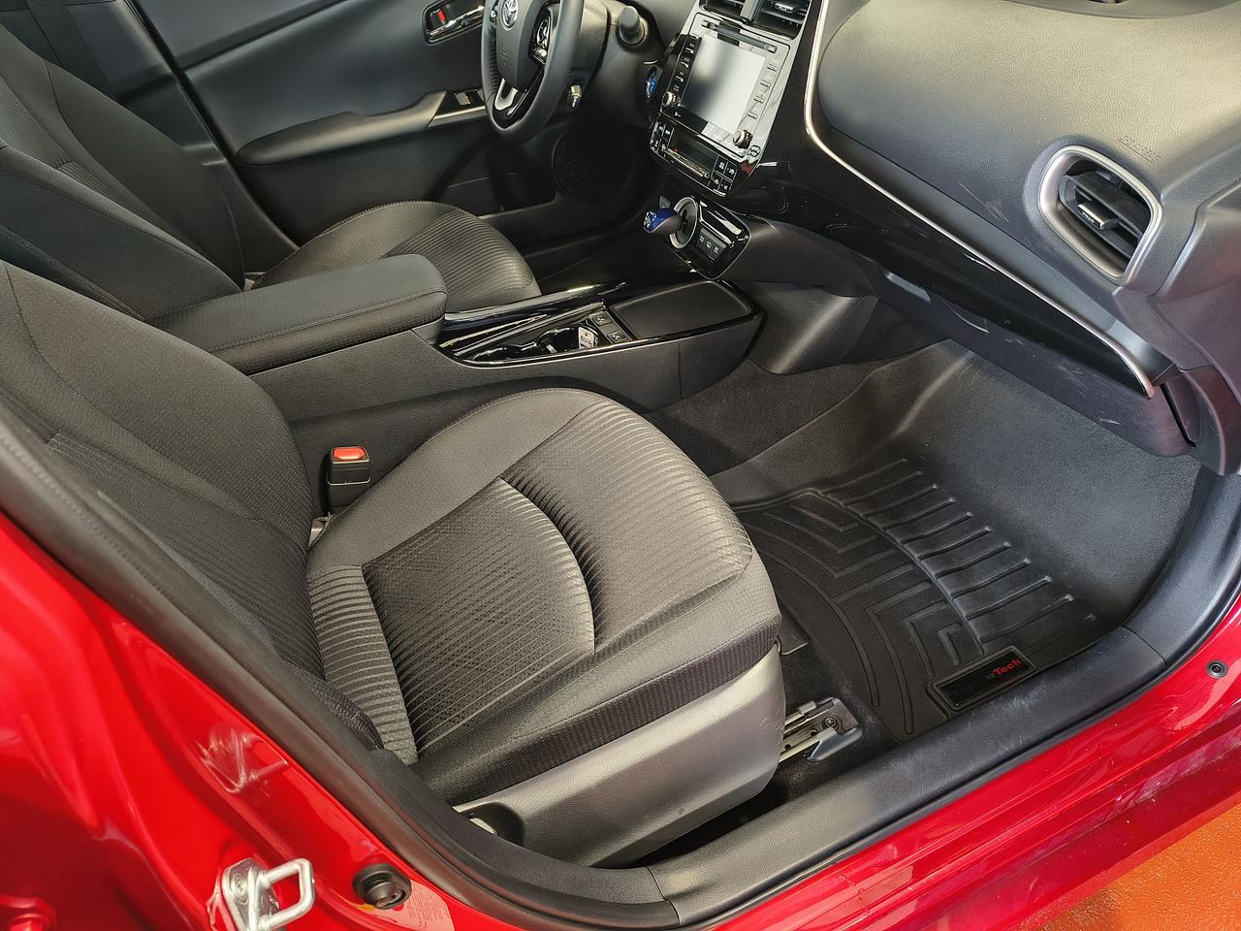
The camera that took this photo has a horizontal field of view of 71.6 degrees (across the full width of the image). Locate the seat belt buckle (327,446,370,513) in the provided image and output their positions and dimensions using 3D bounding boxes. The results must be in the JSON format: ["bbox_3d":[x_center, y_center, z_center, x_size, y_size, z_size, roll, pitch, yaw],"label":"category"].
[{"bbox_3d":[-0.325,0.016,1.030,0.045,0.073,0.029,-6,36,-27],"label":"seat belt buckle"}]

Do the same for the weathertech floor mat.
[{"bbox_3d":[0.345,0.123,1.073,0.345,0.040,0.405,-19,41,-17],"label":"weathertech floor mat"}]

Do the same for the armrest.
[{"bbox_3d":[-0.394,-0.178,1.022,0.355,0.055,0.163,-19,41,-17],"label":"armrest"}]

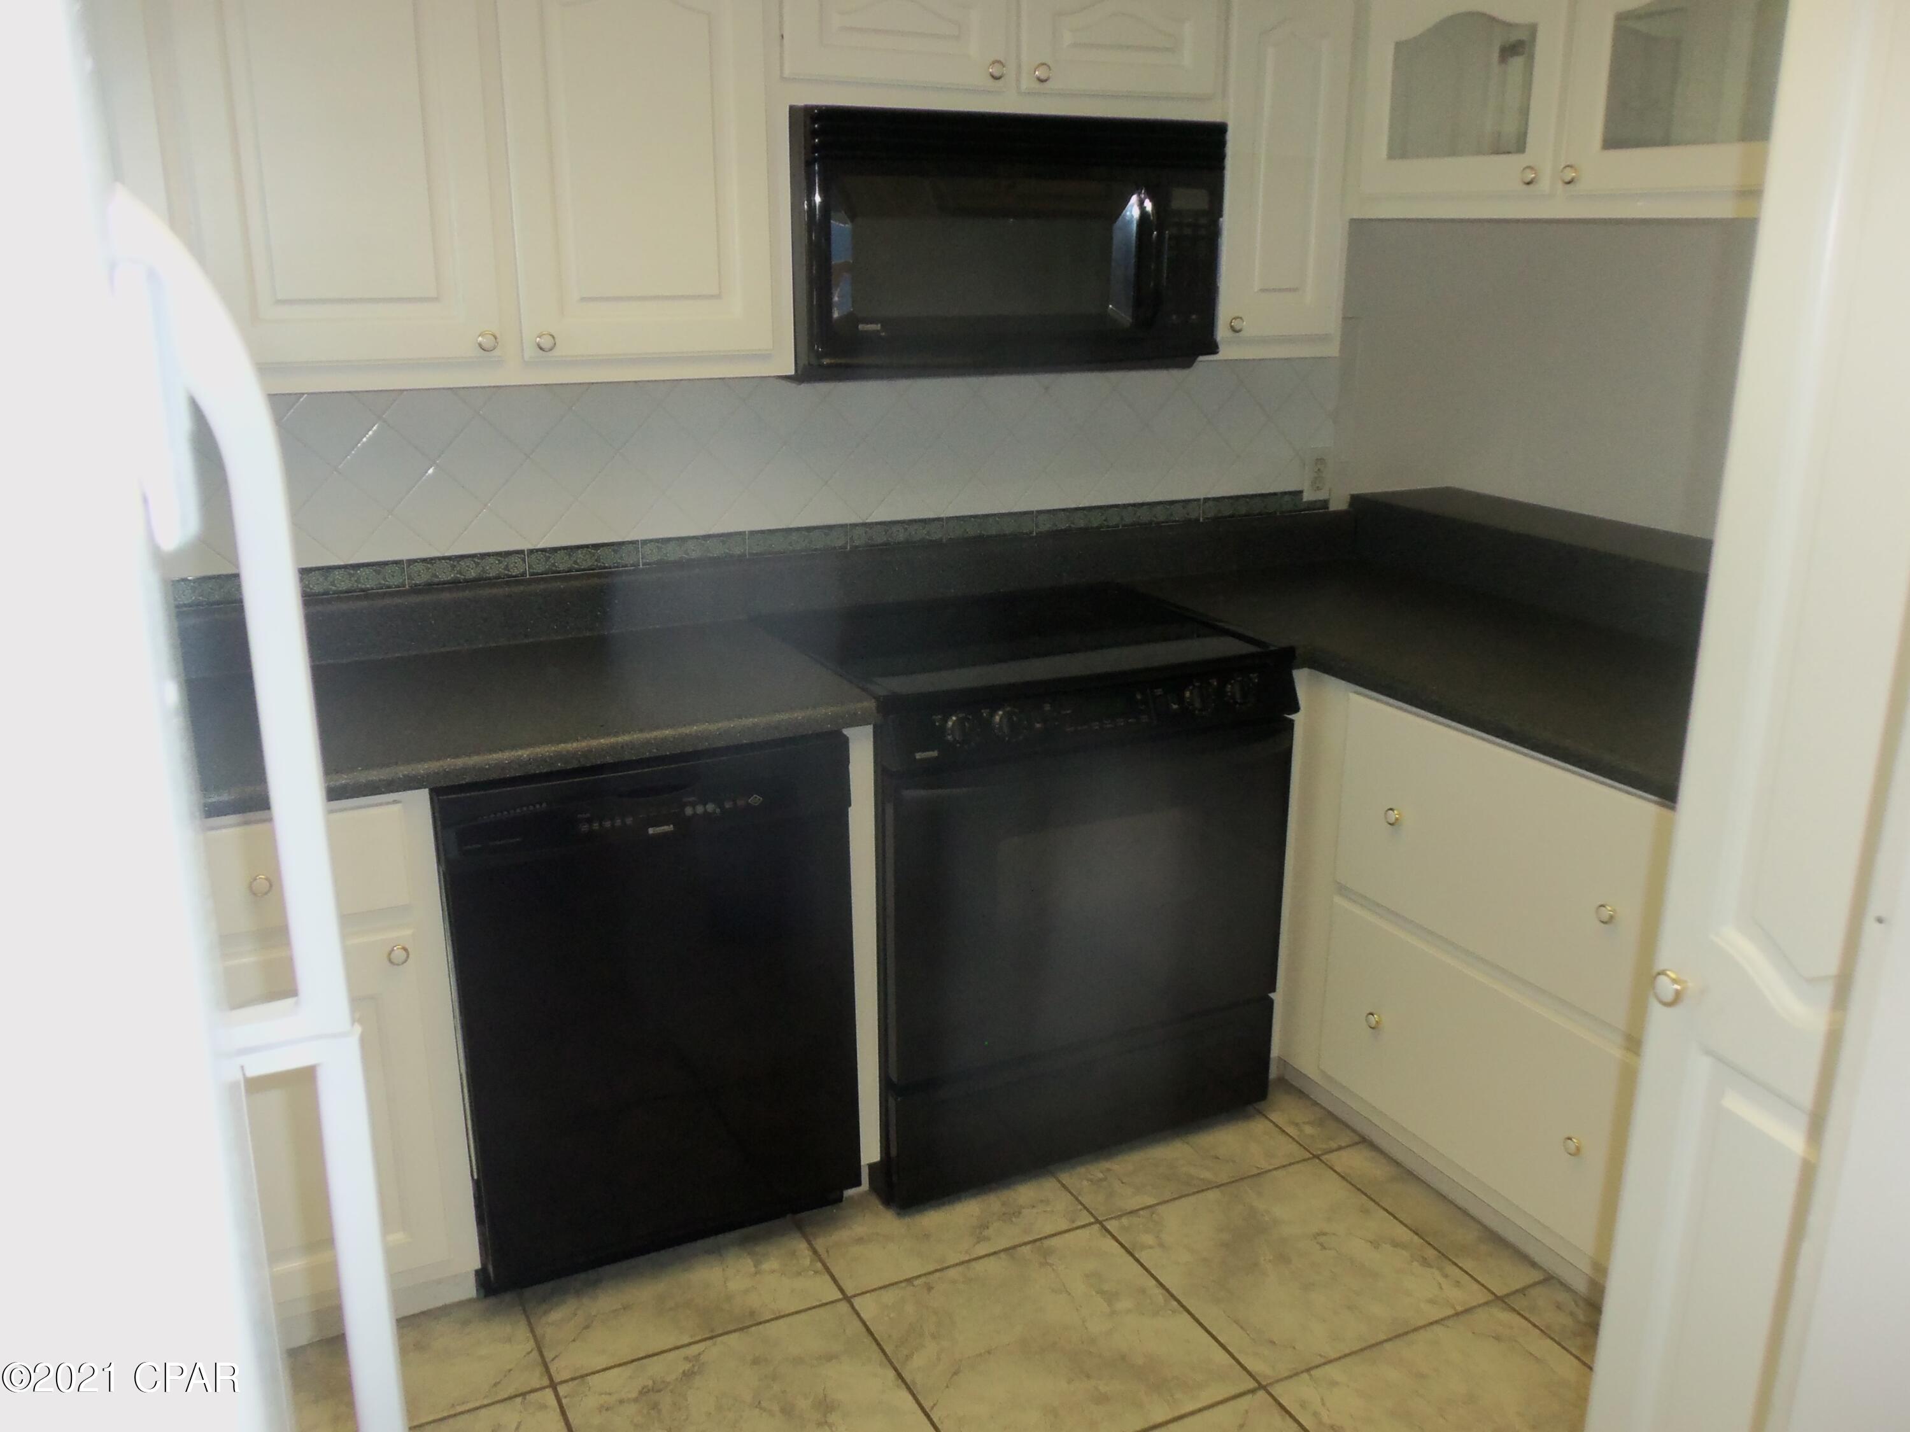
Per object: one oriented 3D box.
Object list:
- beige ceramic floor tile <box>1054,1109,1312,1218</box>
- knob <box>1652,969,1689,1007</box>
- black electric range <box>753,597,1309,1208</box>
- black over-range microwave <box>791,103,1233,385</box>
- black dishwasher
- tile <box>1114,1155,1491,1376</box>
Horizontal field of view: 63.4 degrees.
[{"bbox_3d":[0.345,0.771,2.881,0.447,0.010,0.440,-8,18,-25],"label":"beige ceramic floor tile"},{"bbox_3d":[0.594,0.225,1.280,0.027,0.030,0.030,-6,17,-19],"label":"knob"},{"bbox_3d":[0.108,0.286,2.845,0.762,0.905,0.640,-8,18,-25],"label":"black electric range"},{"bbox_3d":[0.038,-0.805,2.677,0.758,0.404,0.410,-8,18,-25],"label":"black over-range microwave"},{"bbox_3d":[-0.554,0.405,2.565,0.605,0.852,0.600,-8,18,-25],"label":"black dishwasher"},{"bbox_3d":[0.543,0.881,2.490,0.447,0.010,0.447,-8,18,-25],"label":"tile"}]

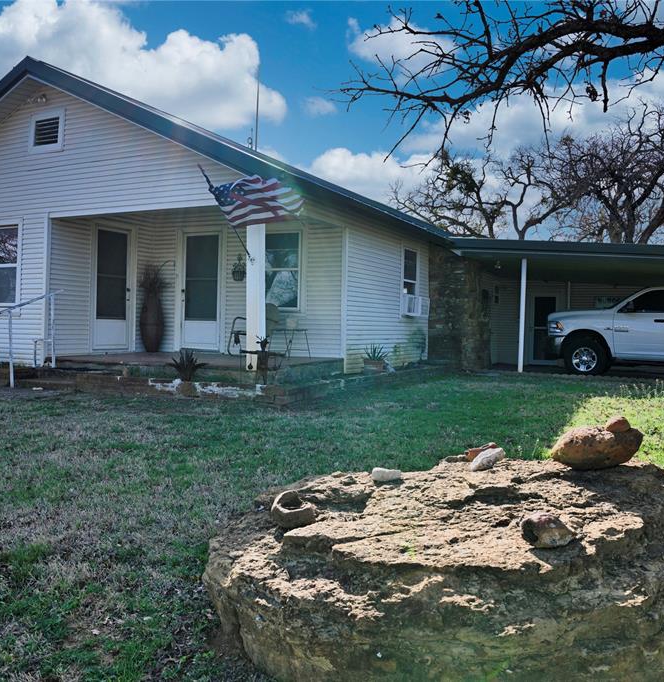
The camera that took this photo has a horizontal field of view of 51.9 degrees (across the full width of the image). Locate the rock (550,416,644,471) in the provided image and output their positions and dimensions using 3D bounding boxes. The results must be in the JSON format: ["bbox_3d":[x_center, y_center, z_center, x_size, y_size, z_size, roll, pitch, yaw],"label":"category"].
[{"bbox_3d":[1.381,0.533,3.550,0.470,0.270,0.360,2,1,21],"label":"rock"}]

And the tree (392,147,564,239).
[{"bbox_3d":[6.766,-4.213,32.099,8.200,9.820,7.500,1,1,12],"label":"tree"}]

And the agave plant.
[{"bbox_3d":[-1.673,0.284,7.900,0.470,0.390,0.470,1,1,0],"label":"agave plant"}]

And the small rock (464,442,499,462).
[{"bbox_3d":[0.811,0.605,3.700,0.180,0.090,0.140,1,1,13],"label":"small rock"}]

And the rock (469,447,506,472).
[{"bbox_3d":[0.815,0.625,3.600,0.185,0.115,0.130,1,1,13],"label":"rock"}]

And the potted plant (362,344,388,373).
[{"bbox_3d":[0.682,0.274,10.700,0.410,0.430,0.410,2,1,28],"label":"potted plant"}]

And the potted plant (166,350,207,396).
[{"bbox_3d":[-1.679,0.365,7.900,0.450,0.530,0.450,1,1,0],"label":"potted plant"}]

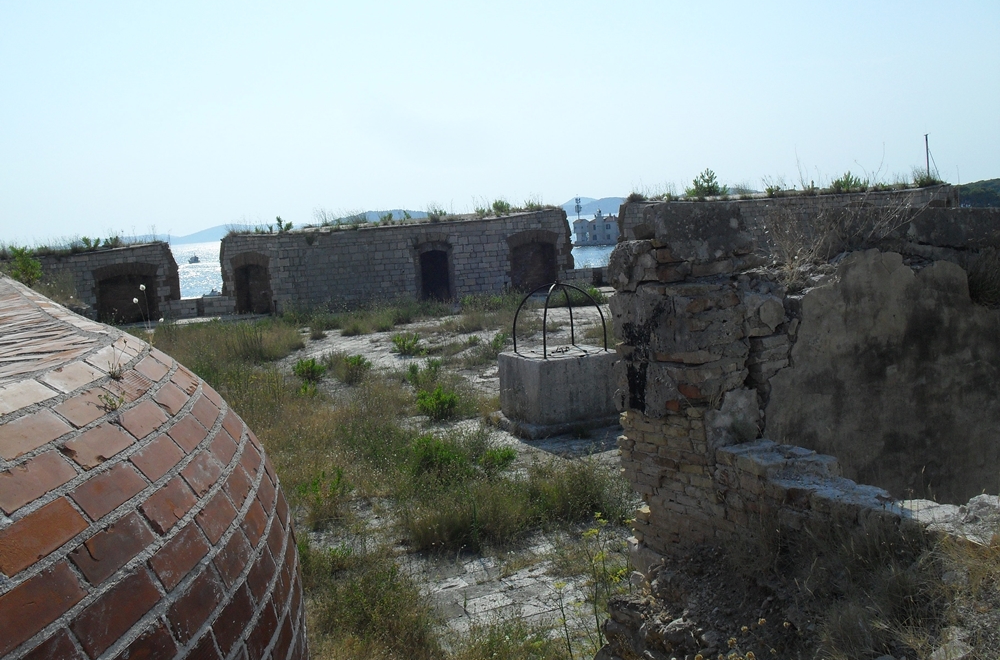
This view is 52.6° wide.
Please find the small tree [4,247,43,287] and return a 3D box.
[{"bbox_3d":[-9.425,-1.236,20.000,0.780,0.800,0.720,-7,7,-25],"label":"small tree"}]

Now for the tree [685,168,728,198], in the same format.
[{"bbox_3d":[7.863,-5.616,38.500,1.600,1.100,1.400,-3,6,12],"label":"tree"}]

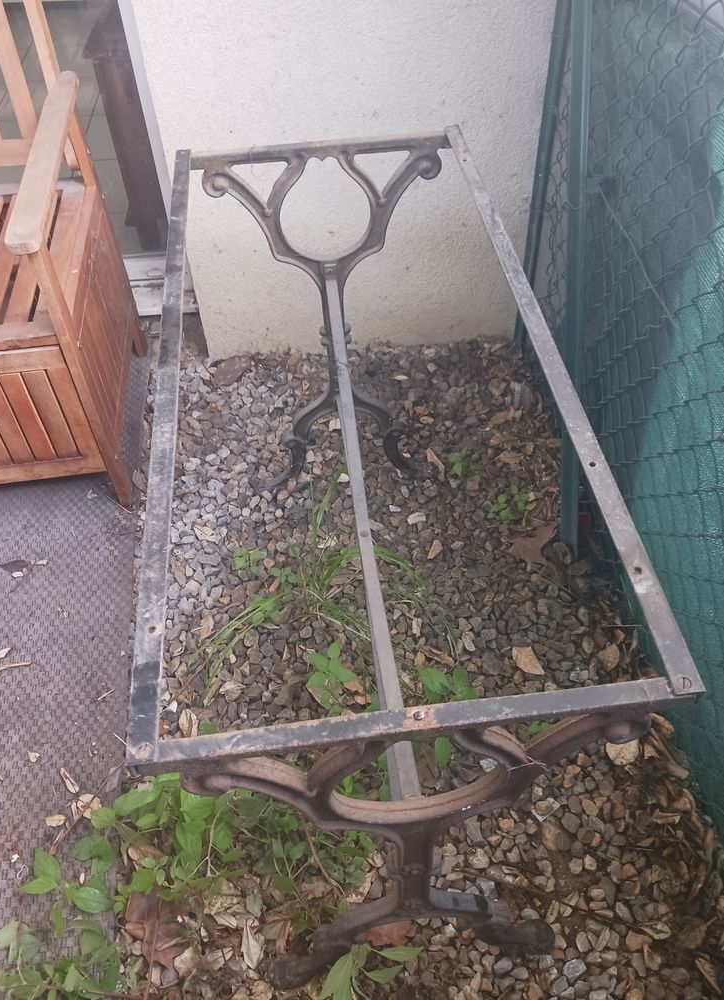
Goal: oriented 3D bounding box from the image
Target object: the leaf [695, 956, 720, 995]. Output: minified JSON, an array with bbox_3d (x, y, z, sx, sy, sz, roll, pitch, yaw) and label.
[{"bbox_3d":[0.464,0.636,1.046,0.018,0.015,0.046,-22,52,-16],"label":"leaf"}]

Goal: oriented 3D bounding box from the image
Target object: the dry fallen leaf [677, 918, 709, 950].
[{"bbox_3d":[0.457,0.600,1.078,0.044,0.014,0.030,-27,53,-19],"label":"dry fallen leaf"}]

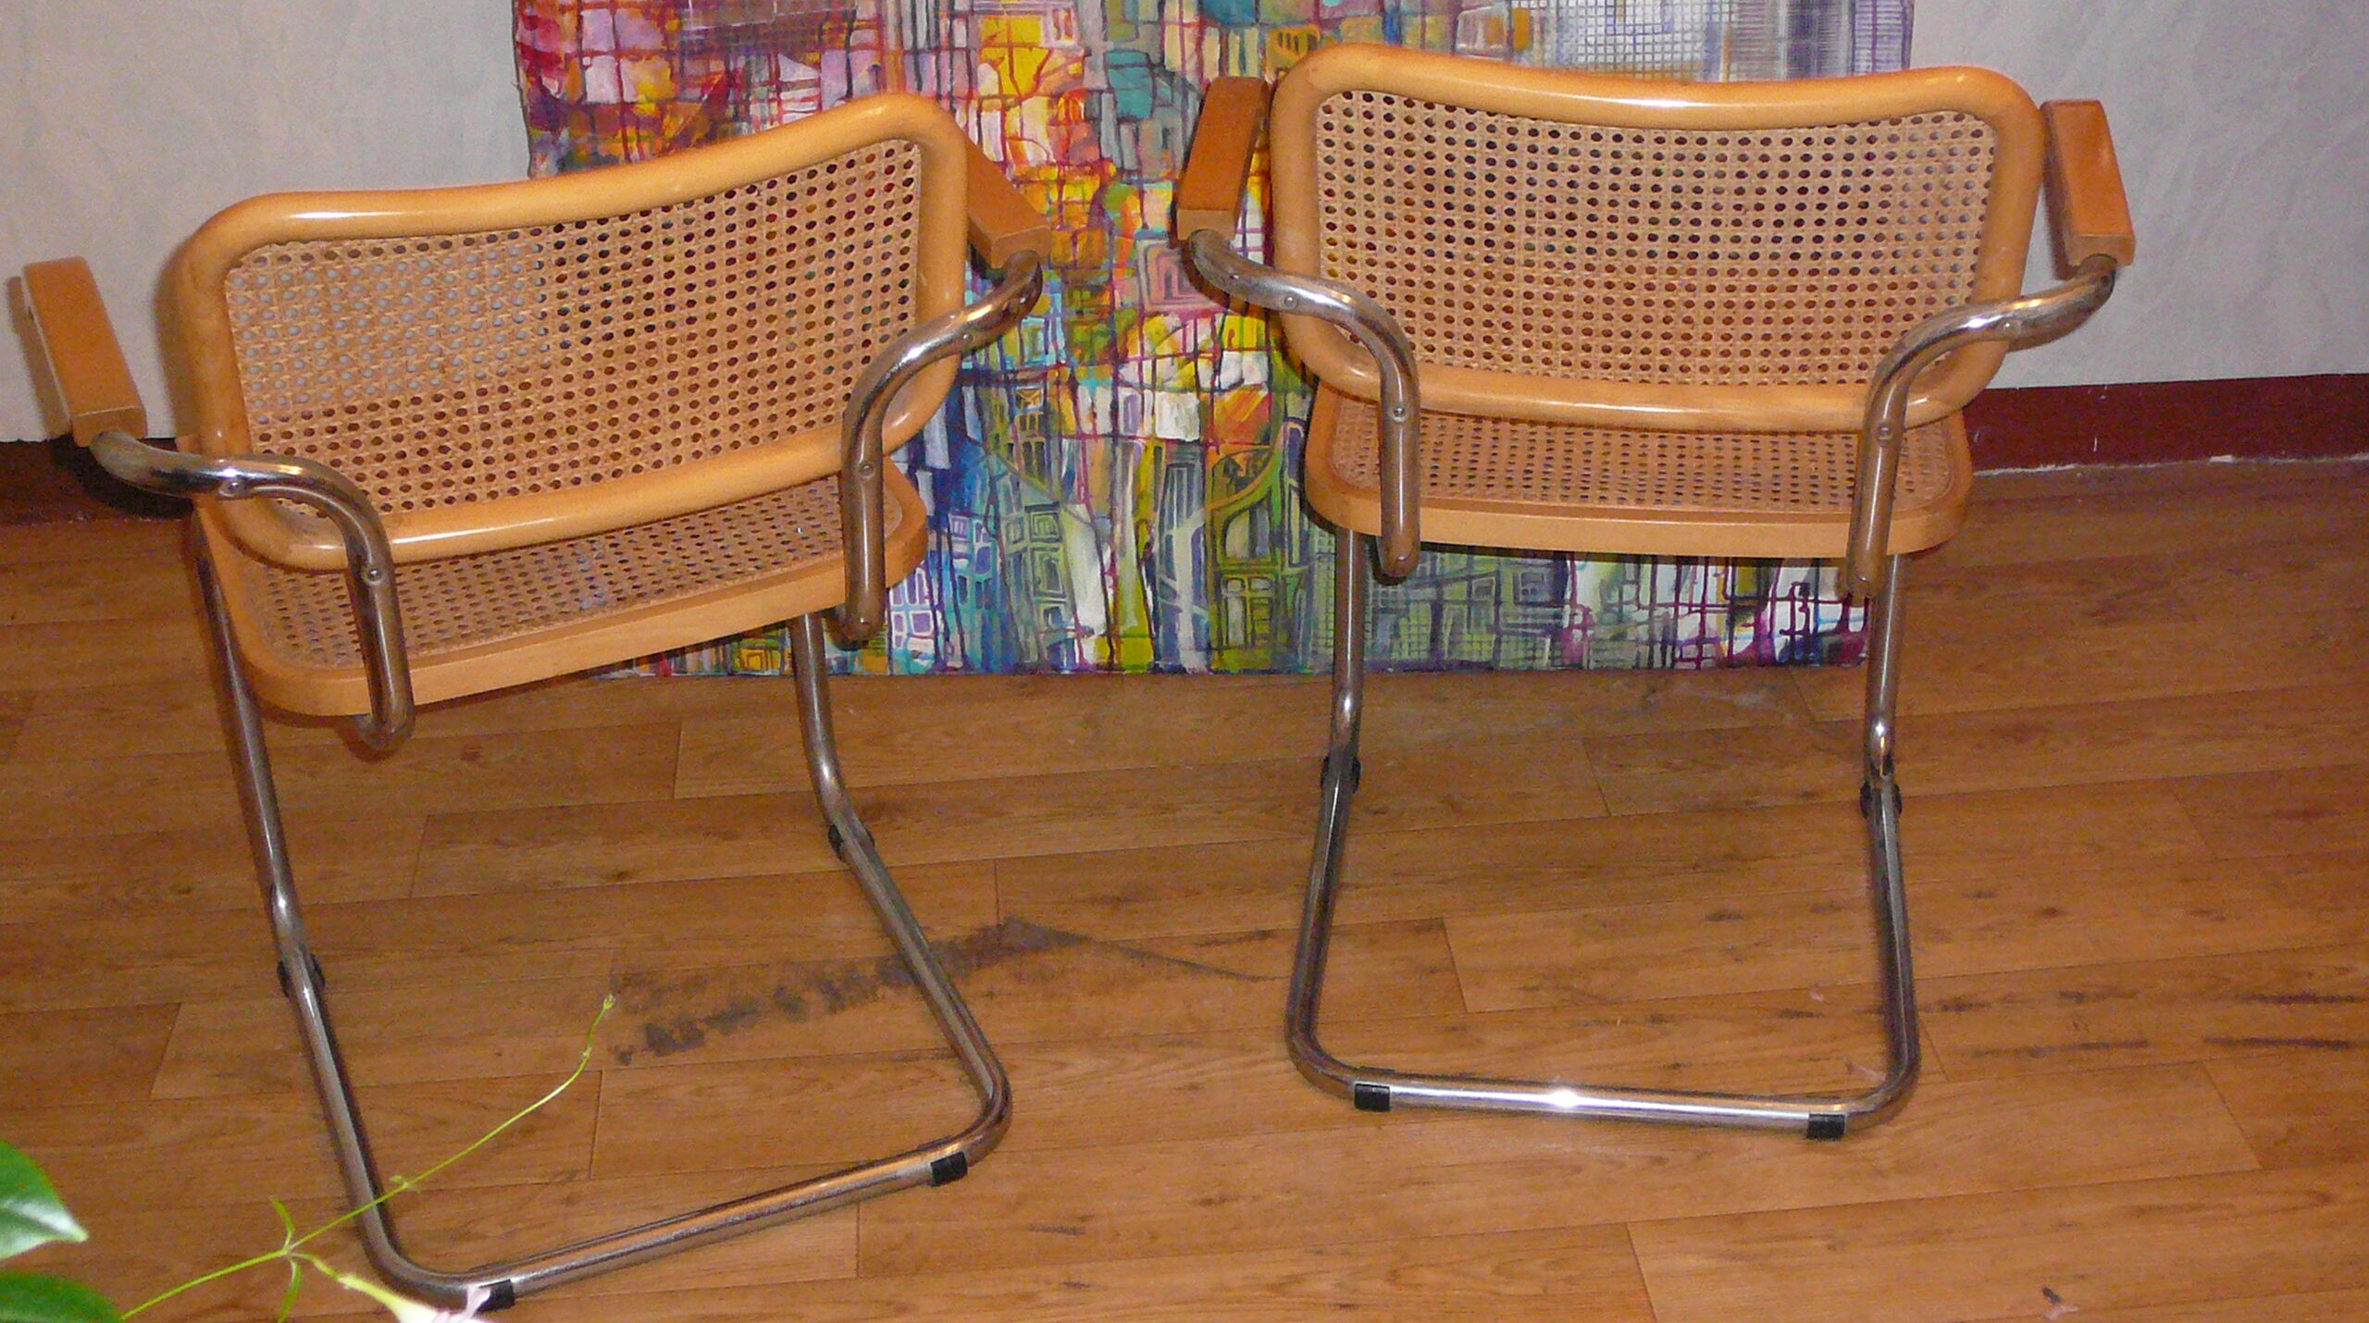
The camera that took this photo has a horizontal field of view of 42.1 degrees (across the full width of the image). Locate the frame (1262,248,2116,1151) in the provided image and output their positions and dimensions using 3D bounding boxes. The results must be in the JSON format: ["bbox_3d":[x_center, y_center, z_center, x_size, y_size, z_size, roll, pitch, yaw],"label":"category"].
[{"bbox_3d":[0.326,-0.075,2.283,0.575,0.656,0.521,3,31,7],"label":"frame"}]

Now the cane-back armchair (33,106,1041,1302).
[{"bbox_3d":[-0.415,-0.053,2.115,0.604,0.828,0.608,-13,33,-19],"label":"cane-back armchair"}]

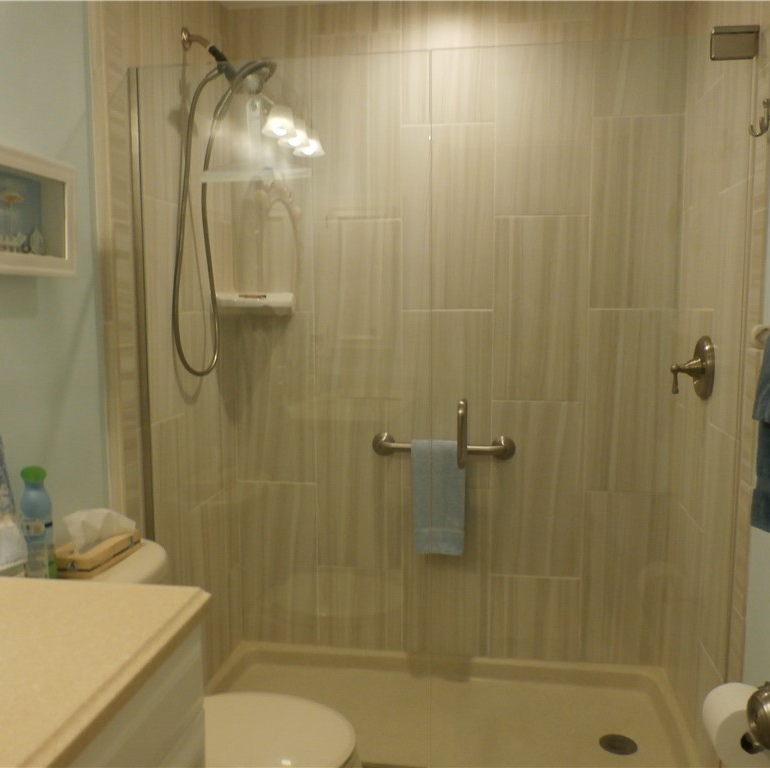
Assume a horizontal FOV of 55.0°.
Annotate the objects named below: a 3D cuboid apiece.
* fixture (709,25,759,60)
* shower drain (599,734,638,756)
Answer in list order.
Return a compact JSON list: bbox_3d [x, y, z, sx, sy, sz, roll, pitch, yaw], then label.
[{"bbox_3d":[0.785,-0.764,1.663,0.095,0.072,0.040,1,6,9],"label":"fixture"},{"bbox_3d":[0.684,1.059,2.164,0.107,0.012,0.107,1,6,9],"label":"shower drain"}]

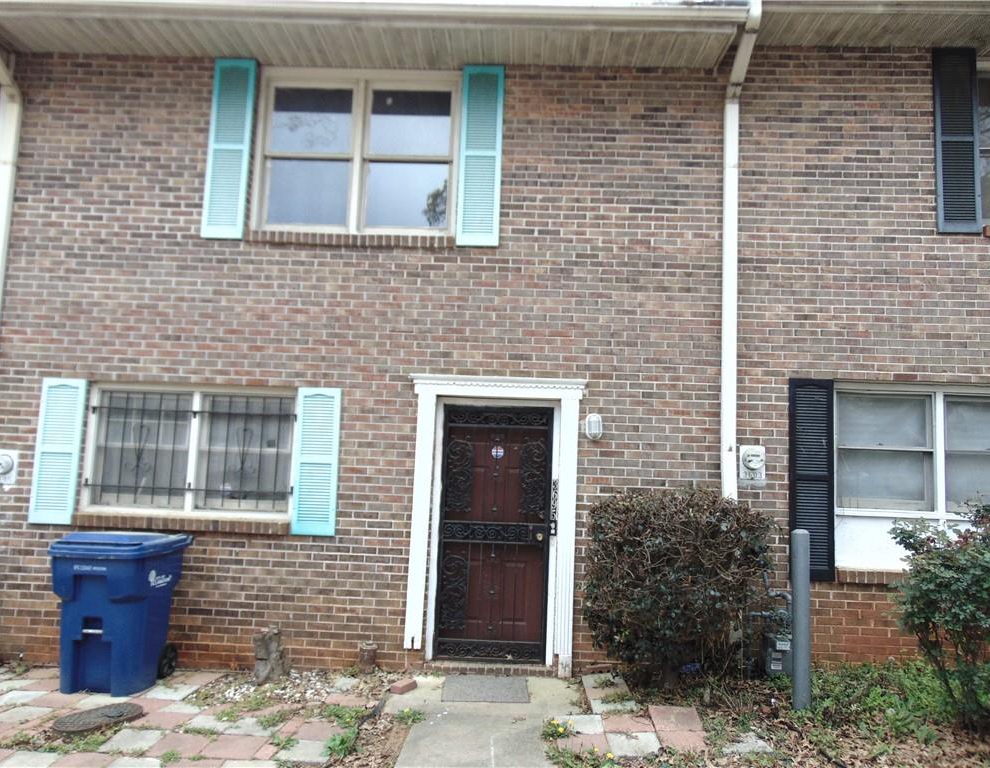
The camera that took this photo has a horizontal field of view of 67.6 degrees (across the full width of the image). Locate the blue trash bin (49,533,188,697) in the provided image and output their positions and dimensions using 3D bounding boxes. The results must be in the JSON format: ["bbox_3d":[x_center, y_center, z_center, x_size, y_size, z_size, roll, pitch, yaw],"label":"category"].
[{"bbox_3d":[-2.822,1.686,5.571,0.700,1.070,0.780,2,-6,2],"label":"blue trash bin"}]

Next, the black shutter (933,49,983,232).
[{"bbox_3d":[3.871,-2.045,6.210,0.359,1.610,0.040,2,-6,2],"label":"black shutter"}]

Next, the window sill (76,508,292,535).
[{"bbox_3d":[-2.539,1.136,6.072,1.768,0.135,0.130,2,-6,2],"label":"window sill"}]

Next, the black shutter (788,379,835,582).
[{"bbox_3d":[2.543,0.760,5.940,0.352,1.602,0.040,2,-6,2],"label":"black shutter"}]

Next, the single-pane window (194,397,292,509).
[{"bbox_3d":[-2.095,0.578,6.171,0.838,0.968,0.070,2,-6,2],"label":"single-pane window"}]

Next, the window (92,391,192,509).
[{"bbox_3d":[-2.939,0.540,6.151,0.810,0.965,0.090,2,-6,2],"label":"window"}]

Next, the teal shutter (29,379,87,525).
[{"bbox_3d":[-3.600,0.553,6.115,0.366,1.193,0.040,2,-6,2],"label":"teal shutter"}]

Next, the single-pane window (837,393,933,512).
[{"bbox_3d":[3.185,0.545,6.036,0.790,0.964,0.070,2,-6,2],"label":"single-pane window"}]

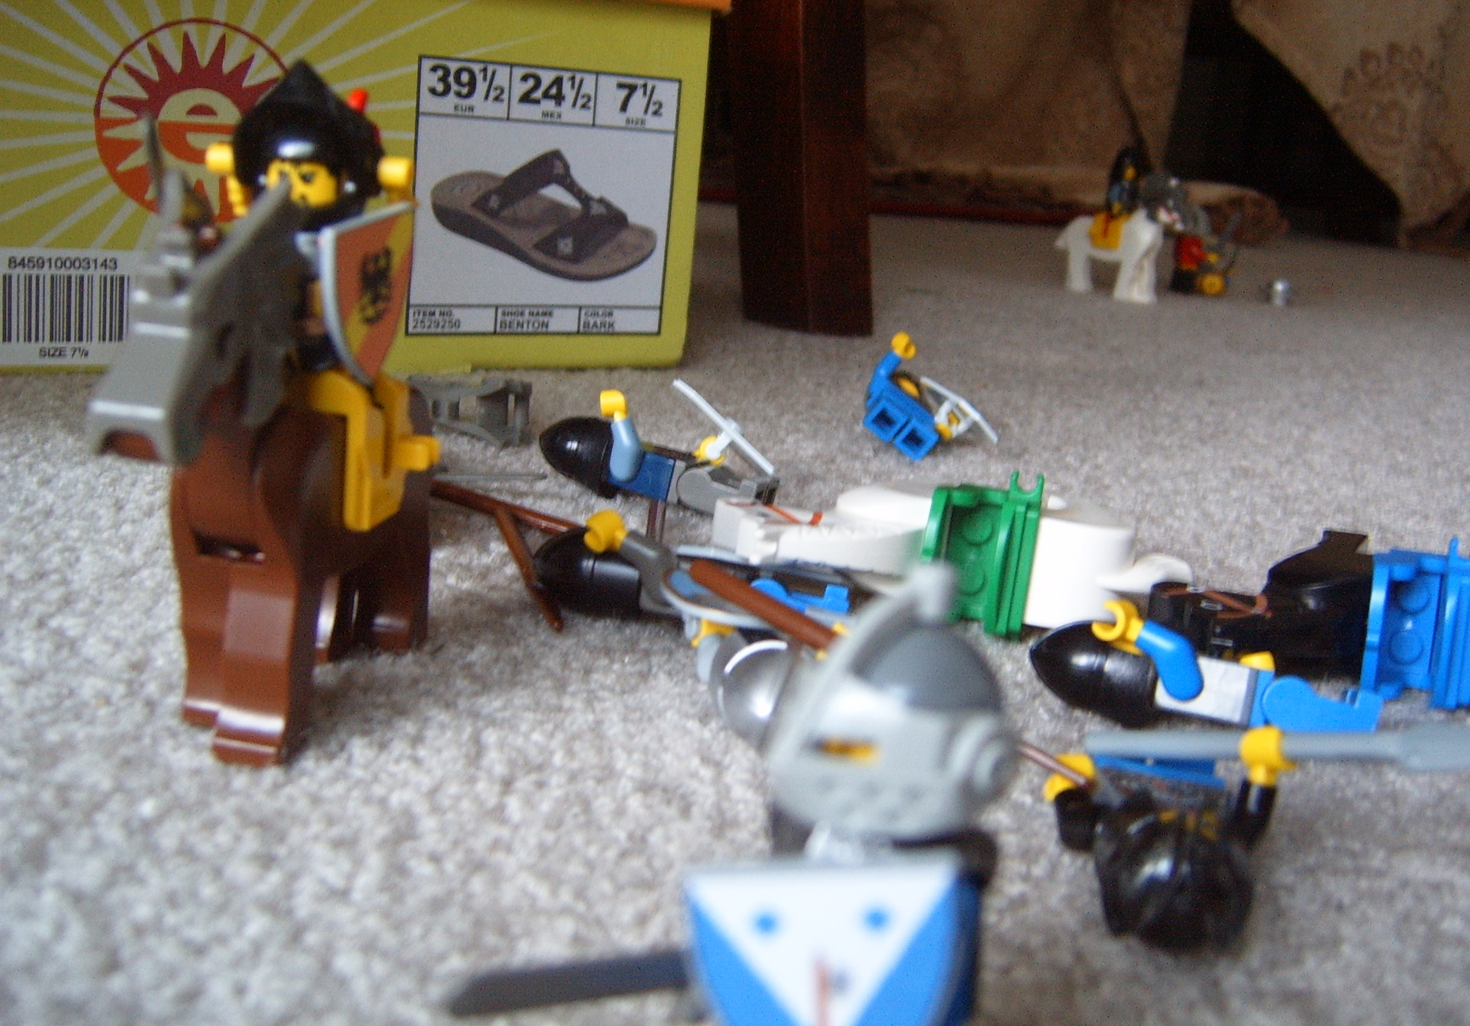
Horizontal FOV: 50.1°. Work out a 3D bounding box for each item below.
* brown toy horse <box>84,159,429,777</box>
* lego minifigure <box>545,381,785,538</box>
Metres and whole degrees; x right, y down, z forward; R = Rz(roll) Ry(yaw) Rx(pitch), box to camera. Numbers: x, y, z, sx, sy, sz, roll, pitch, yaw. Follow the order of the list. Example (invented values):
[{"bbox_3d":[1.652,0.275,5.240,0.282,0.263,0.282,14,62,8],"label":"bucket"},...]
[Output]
[{"bbox_3d":[-0.053,-0.006,0.185,0.018,0.064,0.065,8,16,9],"label":"brown toy horse"},{"bbox_3d":[-0.014,-0.012,0.295,0.043,0.023,0.022,17,5,12],"label":"lego minifigure"}]

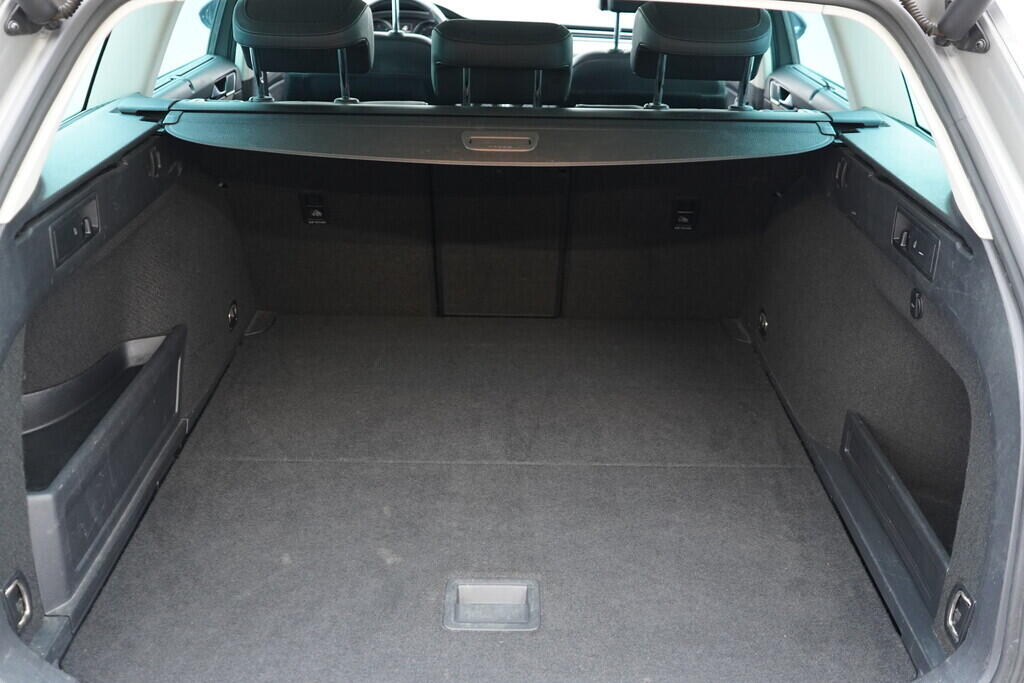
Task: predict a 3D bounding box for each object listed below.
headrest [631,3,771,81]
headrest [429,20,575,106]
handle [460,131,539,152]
[{"bbox_3d":[0.318,-0.508,1.719,0.238,0.148,0.118,1,40,0],"label":"headrest"},{"bbox_3d":[-0.017,-0.474,1.748,0.240,0.150,0.115,1,40,0],"label":"headrest"},{"bbox_3d":[-0.018,-0.314,1.607,0.118,0.020,0.053,1,46,0],"label":"handle"}]

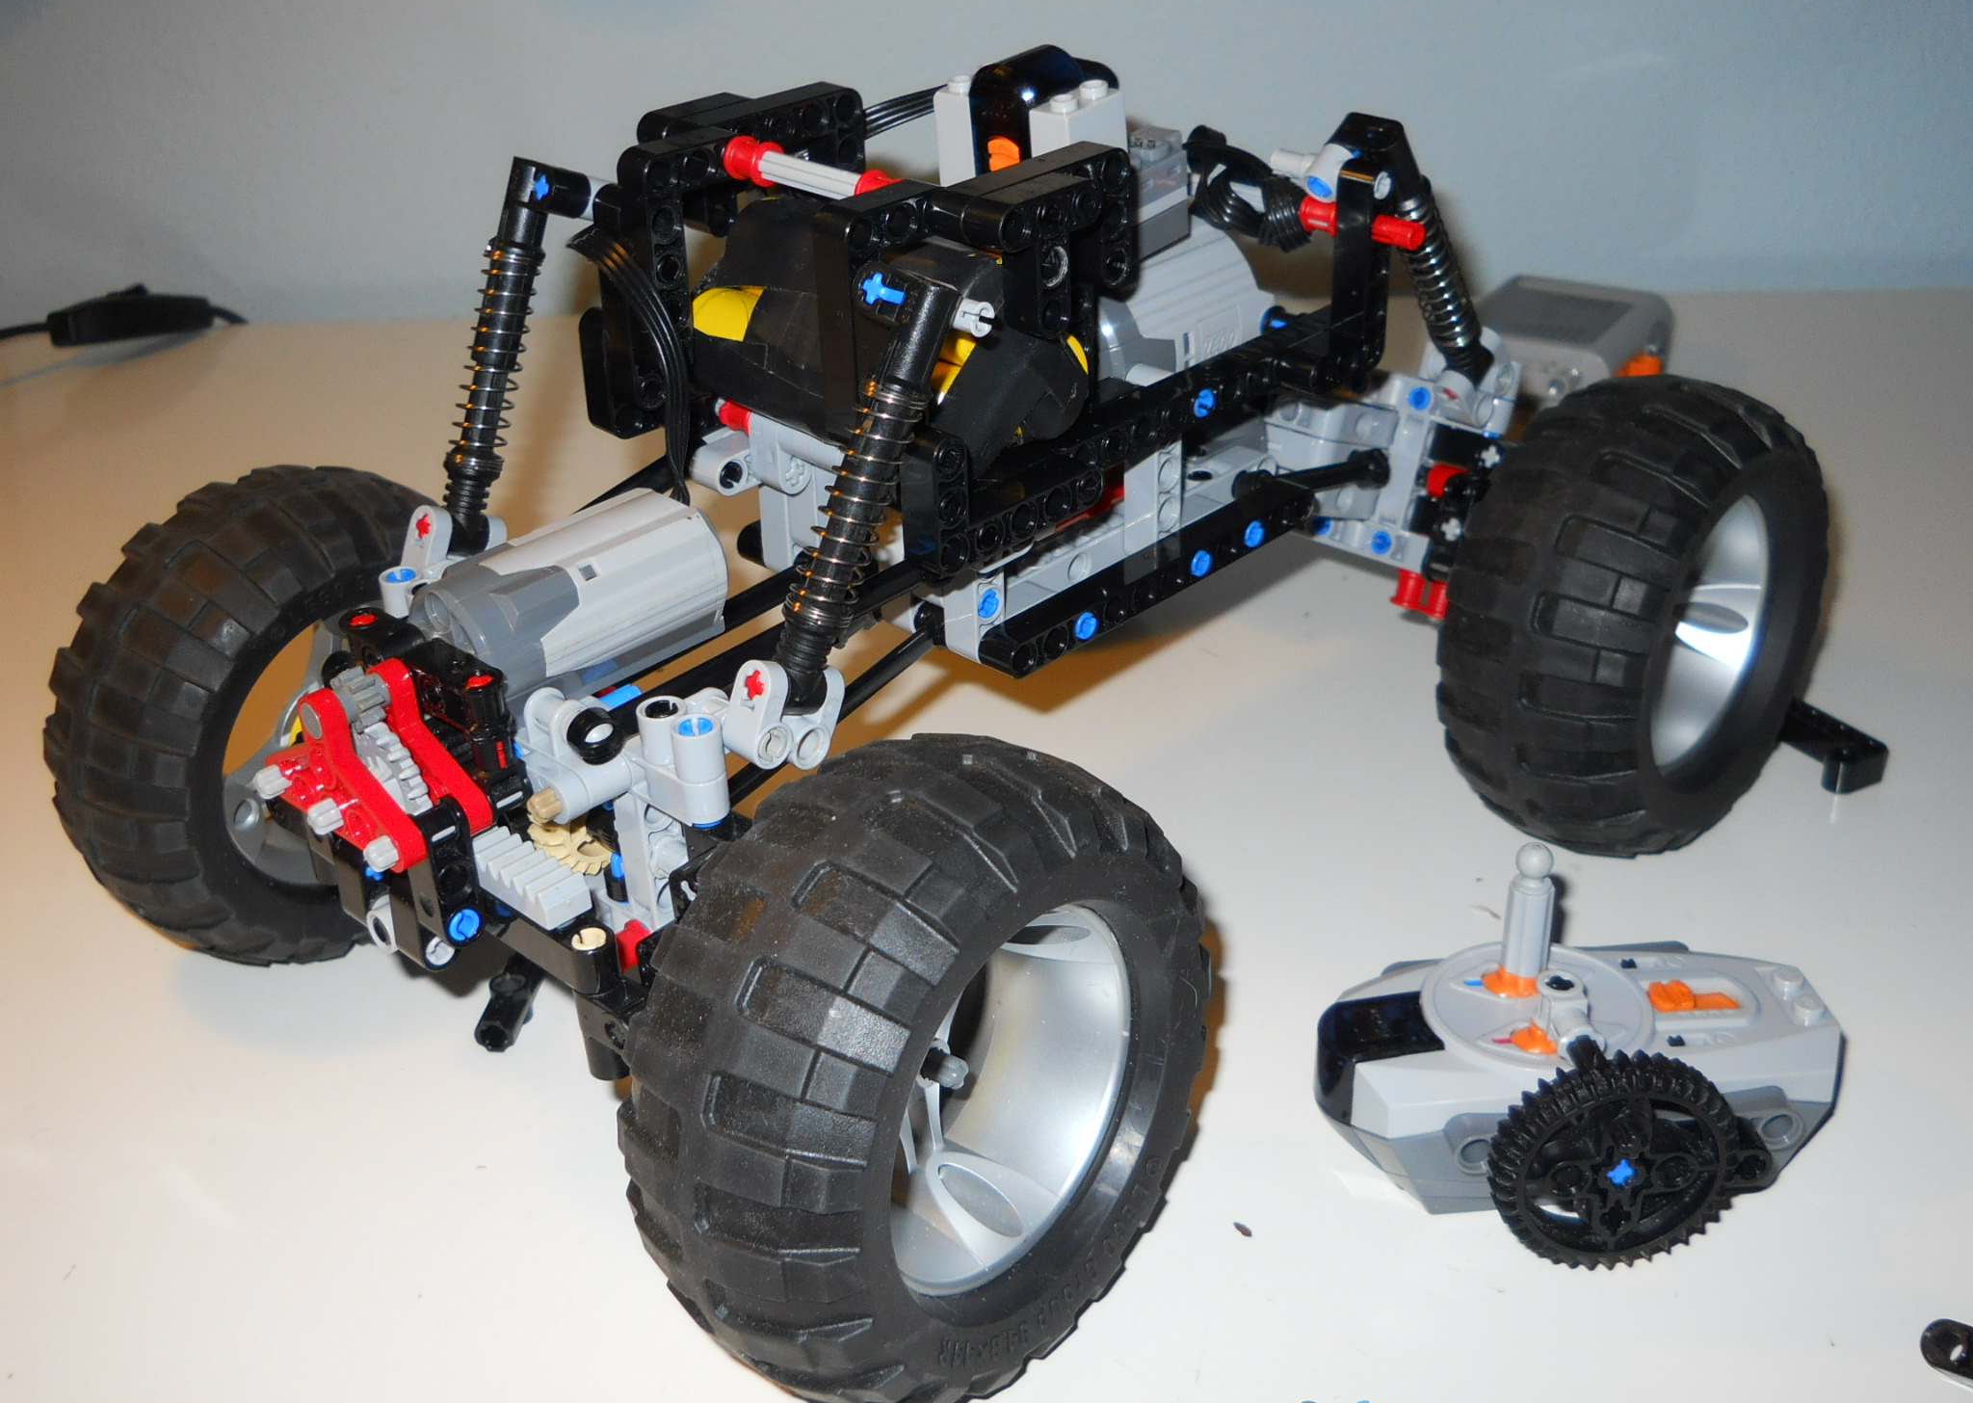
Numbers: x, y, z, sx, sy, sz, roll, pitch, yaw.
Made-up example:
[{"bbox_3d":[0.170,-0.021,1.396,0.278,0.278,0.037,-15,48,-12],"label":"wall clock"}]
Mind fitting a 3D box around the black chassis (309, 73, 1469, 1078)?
[{"bbox_3d":[-0.012,-0.041,0.383,0.118,0.124,0.244,22,37,39],"label":"black chassis"}]

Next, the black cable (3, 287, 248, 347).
[{"bbox_3d":[-0.324,-0.148,0.790,0.094,0.019,0.021,-8,28,-11],"label":"black cable"}]

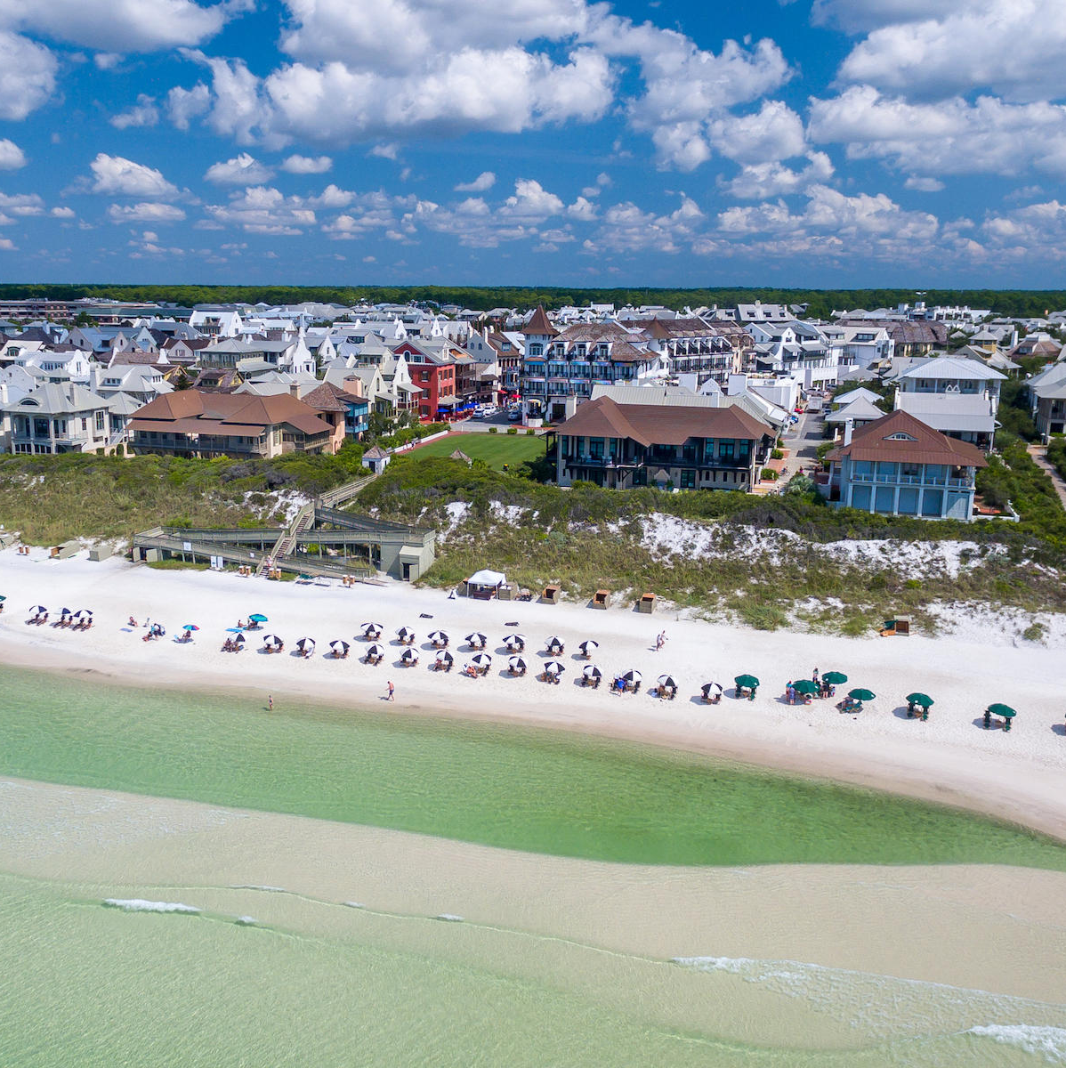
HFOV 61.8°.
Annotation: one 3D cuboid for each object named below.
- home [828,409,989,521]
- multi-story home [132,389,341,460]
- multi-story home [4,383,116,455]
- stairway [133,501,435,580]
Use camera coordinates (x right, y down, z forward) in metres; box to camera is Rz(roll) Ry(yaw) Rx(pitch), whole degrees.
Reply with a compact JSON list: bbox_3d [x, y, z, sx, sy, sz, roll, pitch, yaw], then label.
[{"bbox_3d":[44.600,-9.160,106.810,15.040,11.200,15.000,4,16,13],"label":"home"},{"bbox_3d":[-43.580,-15.830,131.900,27.270,8.900,15.000,5,16,16],"label":"multi-story home"},{"bbox_3d":[-71.600,-17.420,134.600,9.100,10.500,11.000,5,16,17],"label":"multi-story home"},{"bbox_3d":[-29.120,0.070,104.800,34.460,6.300,8.800,4,16,12],"label":"stairway"}]

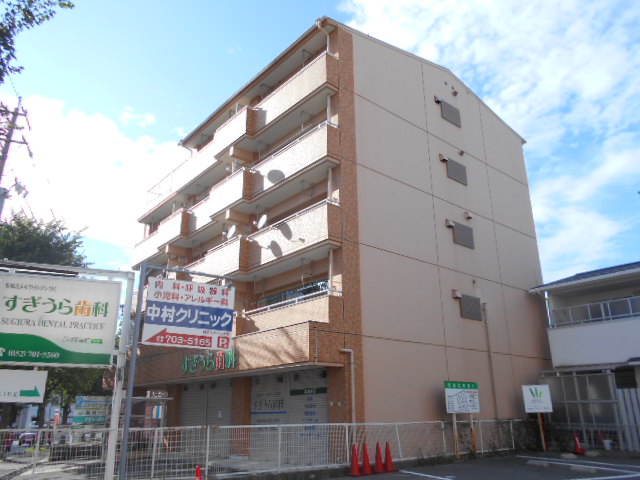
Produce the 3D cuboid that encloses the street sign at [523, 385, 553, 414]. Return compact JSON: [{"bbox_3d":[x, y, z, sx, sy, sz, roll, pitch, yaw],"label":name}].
[{"bbox_3d":[8.298,6.060,18.322,0.990,1.020,0.070,0,-19,0],"label":"street sign"}]

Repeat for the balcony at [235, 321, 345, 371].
[{"bbox_3d":[-1.059,3.311,14.427,1.270,1.130,3.920,15,-24,-37],"label":"balcony"}]

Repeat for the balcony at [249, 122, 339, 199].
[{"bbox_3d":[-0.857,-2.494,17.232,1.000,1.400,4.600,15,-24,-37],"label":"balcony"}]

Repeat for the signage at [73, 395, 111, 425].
[{"bbox_3d":[-10.004,7.427,21.000,1.500,1.220,0.120,5,-20,-14],"label":"signage"}]

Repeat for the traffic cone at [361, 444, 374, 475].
[{"bbox_3d":[1.178,5.442,11.963,0.300,0.700,0.300,15,-24,-37],"label":"traffic cone"}]

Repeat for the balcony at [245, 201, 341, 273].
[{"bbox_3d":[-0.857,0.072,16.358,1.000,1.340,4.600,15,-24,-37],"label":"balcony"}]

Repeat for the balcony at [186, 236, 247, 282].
[{"bbox_3d":[-4.118,1.302,19.475,1.250,1.430,5.300,15,-24,-37],"label":"balcony"}]

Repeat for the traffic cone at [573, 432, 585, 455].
[{"bbox_3d":[9.069,7.134,16.882,0.310,0.700,0.310,15,-24,-37],"label":"traffic cone"}]

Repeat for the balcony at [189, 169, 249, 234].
[{"bbox_3d":[-4.109,-1.348,20.442,1.270,1.470,5.350,15,-24,-37],"label":"balcony"}]

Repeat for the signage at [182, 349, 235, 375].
[{"bbox_3d":[-3.971,4.301,16.867,0.120,0.680,3.970,15,-24,-37],"label":"signage"}]

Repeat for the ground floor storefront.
[{"bbox_3d":[-4.061,6.586,18.444,0.800,2.470,14.000,15,-24,-37],"label":"ground floor storefront"}]

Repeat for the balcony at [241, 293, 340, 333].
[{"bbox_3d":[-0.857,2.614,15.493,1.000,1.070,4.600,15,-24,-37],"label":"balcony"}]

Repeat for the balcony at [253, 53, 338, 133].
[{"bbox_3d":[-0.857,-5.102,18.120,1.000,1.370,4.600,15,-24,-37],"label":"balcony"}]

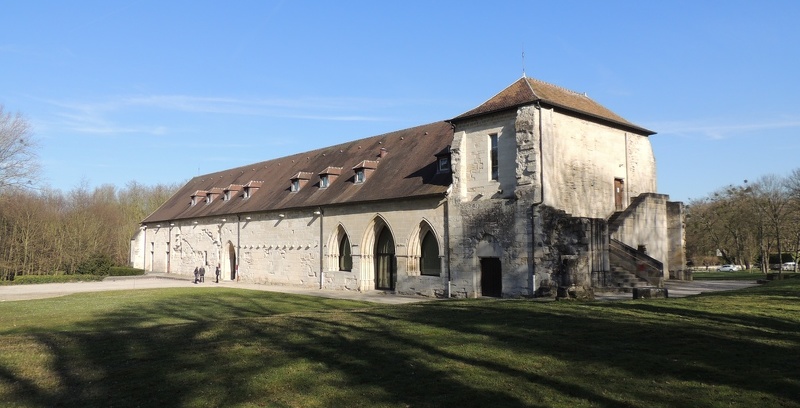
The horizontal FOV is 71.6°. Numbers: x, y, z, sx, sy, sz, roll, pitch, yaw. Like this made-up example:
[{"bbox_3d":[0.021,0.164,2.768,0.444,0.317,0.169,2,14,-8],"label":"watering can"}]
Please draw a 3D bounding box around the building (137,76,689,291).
[{"bbox_3d":[-8.220,0.500,61.270,17.640,14.750,69.680,2,-5,-43],"label":"building"}]

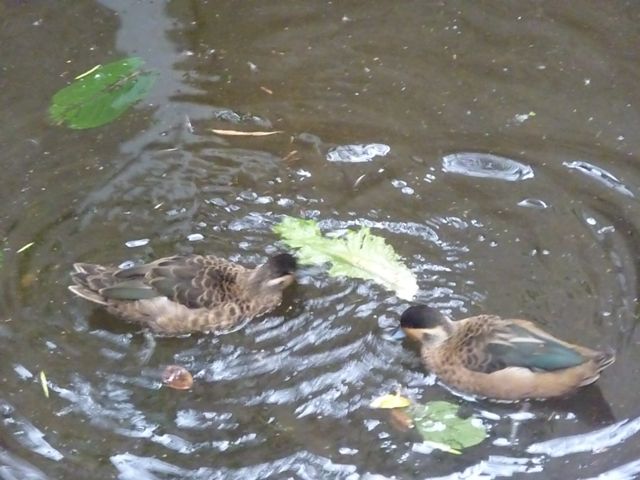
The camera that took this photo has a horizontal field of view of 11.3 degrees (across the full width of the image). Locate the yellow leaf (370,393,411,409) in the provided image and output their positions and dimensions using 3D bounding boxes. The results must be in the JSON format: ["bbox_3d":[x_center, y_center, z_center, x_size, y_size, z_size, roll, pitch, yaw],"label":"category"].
[{"bbox_3d":[0.098,0.223,4.494,0.055,0.014,0.026,0,41,0],"label":"yellow leaf"}]

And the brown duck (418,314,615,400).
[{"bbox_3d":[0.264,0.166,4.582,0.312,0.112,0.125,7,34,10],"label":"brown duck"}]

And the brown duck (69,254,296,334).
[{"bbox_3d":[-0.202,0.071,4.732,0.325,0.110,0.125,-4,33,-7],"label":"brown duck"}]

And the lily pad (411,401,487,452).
[{"bbox_3d":[0.177,0.256,4.510,0.082,0.013,0.117,-26,41,-34],"label":"lily pad"}]

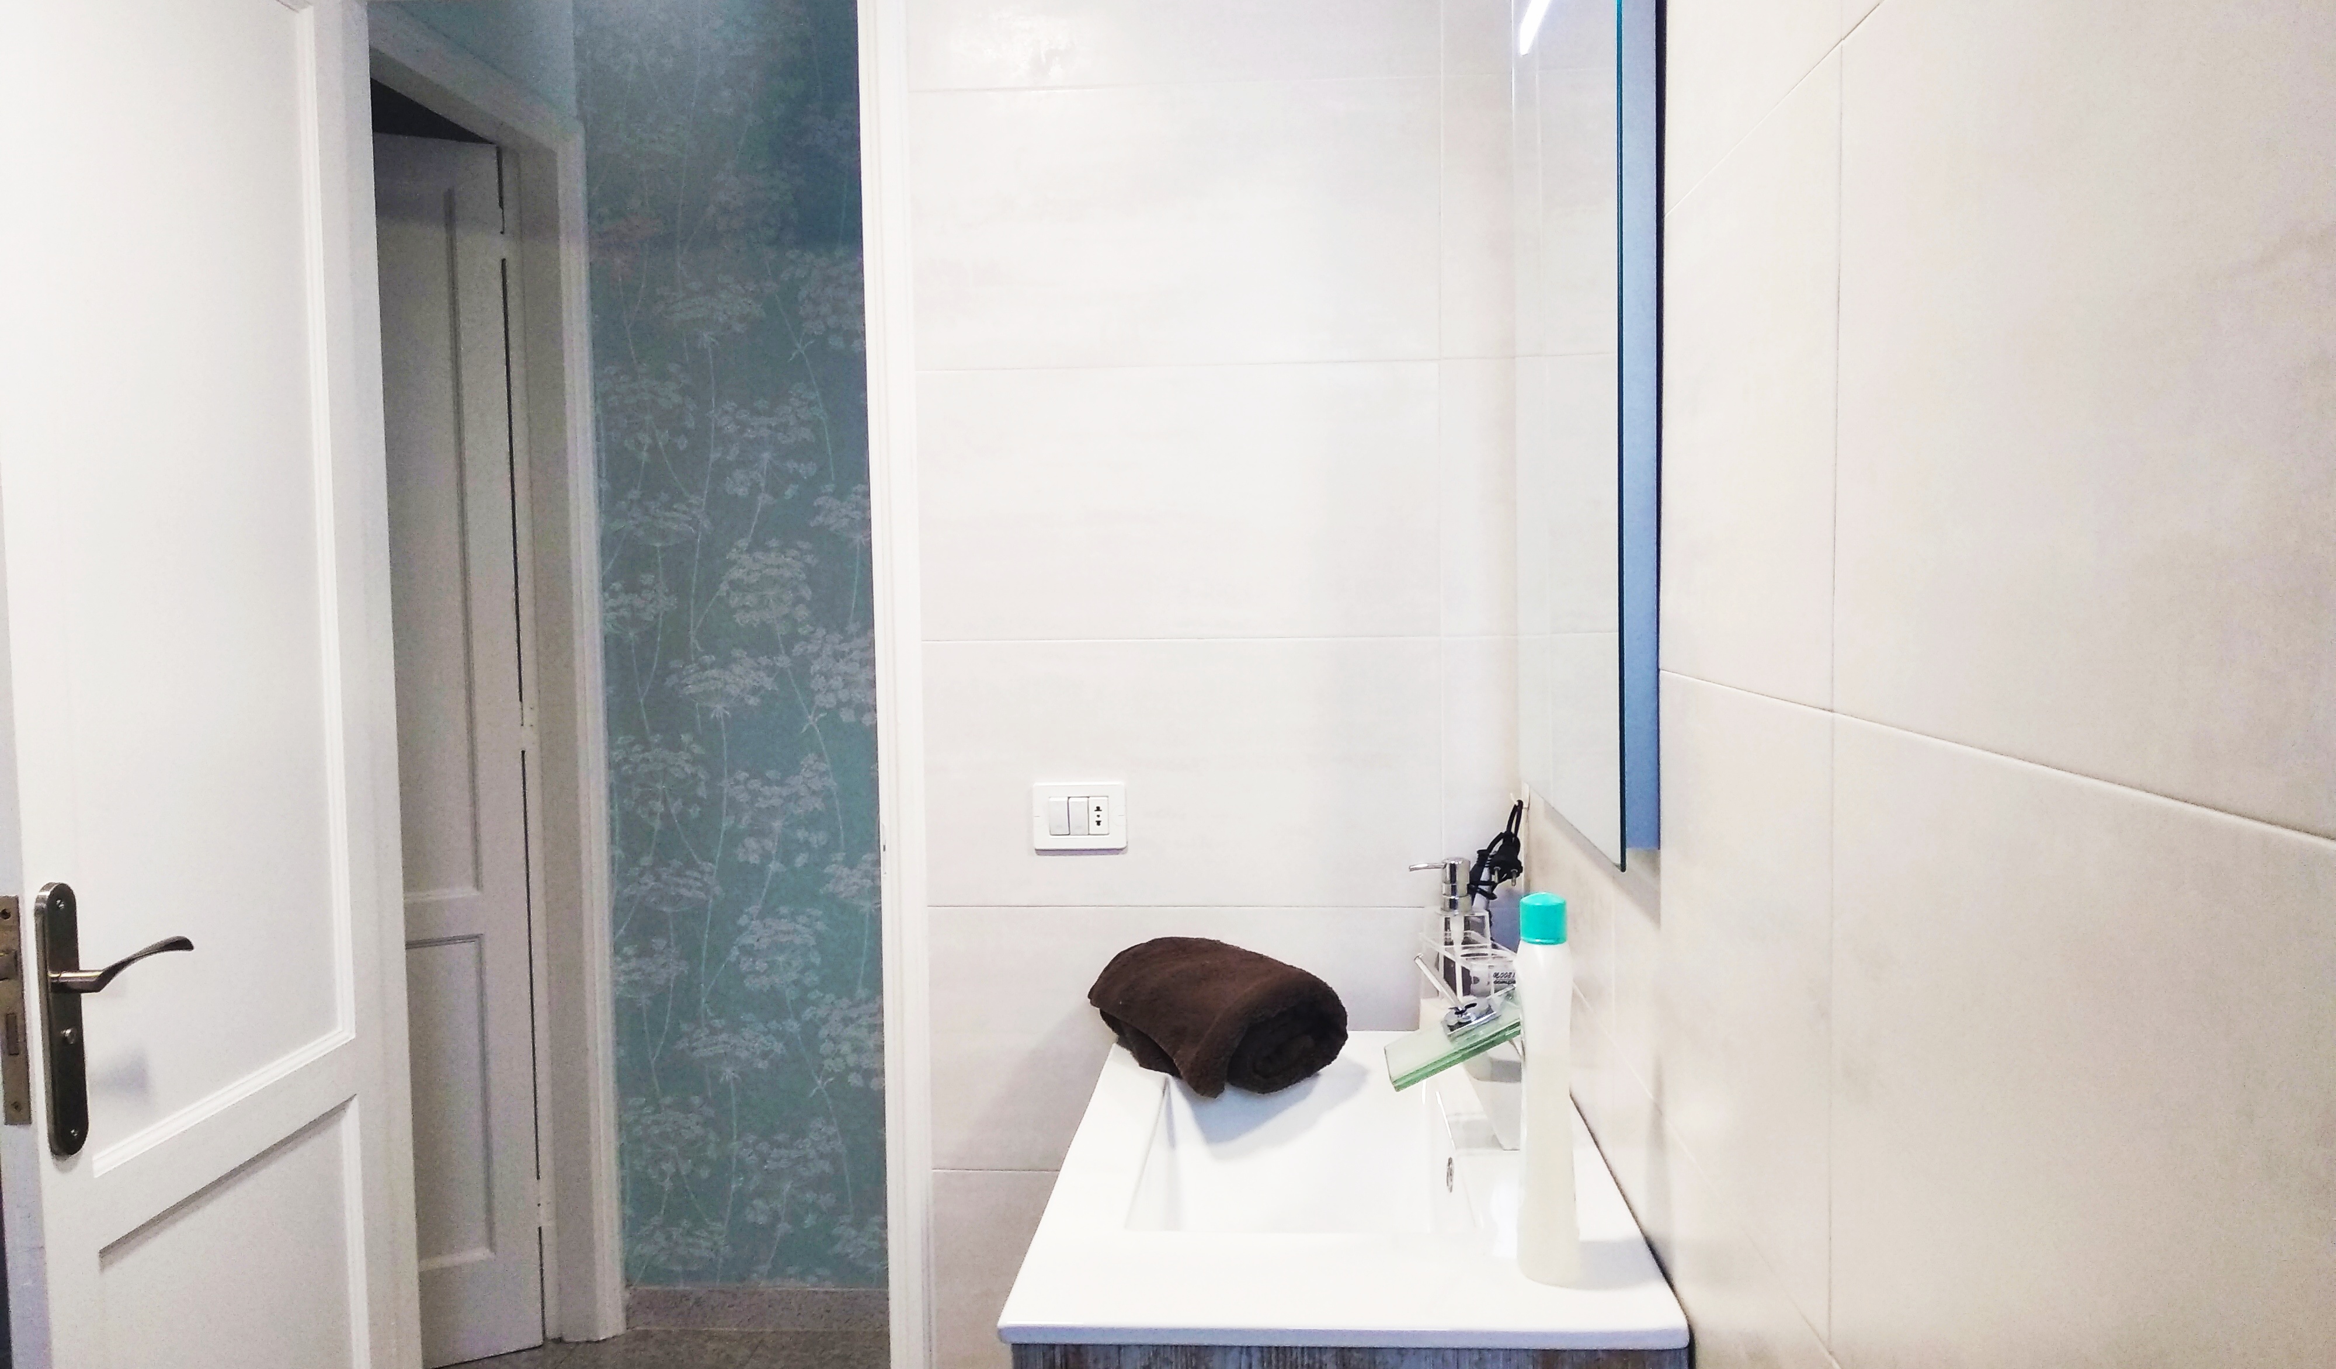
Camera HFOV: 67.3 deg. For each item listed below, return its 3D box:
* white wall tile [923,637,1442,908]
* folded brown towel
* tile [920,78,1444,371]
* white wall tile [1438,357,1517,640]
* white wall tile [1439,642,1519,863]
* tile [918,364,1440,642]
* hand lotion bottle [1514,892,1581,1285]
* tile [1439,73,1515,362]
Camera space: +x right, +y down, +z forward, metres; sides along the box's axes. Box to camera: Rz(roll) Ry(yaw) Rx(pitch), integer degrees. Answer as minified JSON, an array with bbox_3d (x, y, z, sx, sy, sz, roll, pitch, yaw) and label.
[{"bbox_3d":[0.005,0.101,1.986,0.606,0.304,0.010,0,3,4],"label":"white wall tile"},{"bbox_3d":[0.049,0.332,1.799,0.170,0.120,0.220,-3,4,-31],"label":"folded brown towel"},{"bbox_3d":[-0.002,-0.509,1.950,0.606,0.304,0.010,0,3,4],"label":"tile"},{"bbox_3d":[0.347,-0.207,1.941,0.088,0.304,0.010,0,3,4],"label":"white wall tile"},{"bbox_3d":[0.351,0.099,1.959,0.088,0.304,0.010,0,3,4],"label":"white wall tile"},{"bbox_3d":[0.001,-0.204,1.968,0.606,0.304,0.010,0,3,4],"label":"tile"},{"bbox_3d":[0.271,0.286,1.252,0.043,0.267,0.080,0,3,4],"label":"hand lotion bottle"},{"bbox_3d":[0.344,-0.512,1.923,0.088,0.304,0.010,0,3,4],"label":"tile"}]

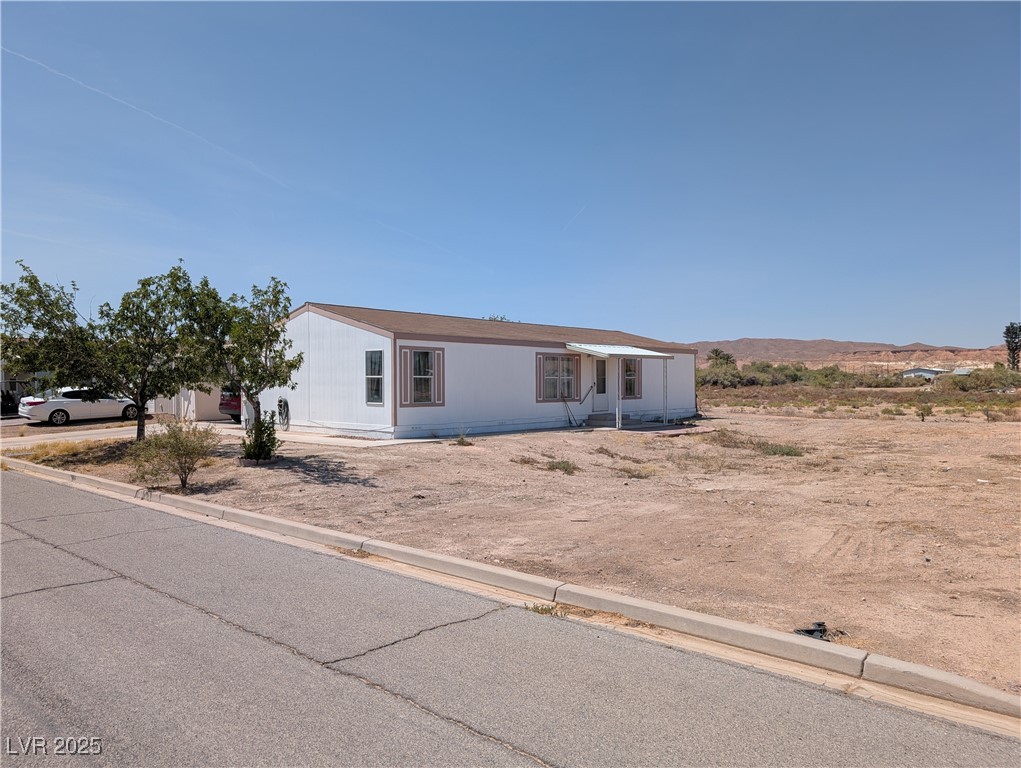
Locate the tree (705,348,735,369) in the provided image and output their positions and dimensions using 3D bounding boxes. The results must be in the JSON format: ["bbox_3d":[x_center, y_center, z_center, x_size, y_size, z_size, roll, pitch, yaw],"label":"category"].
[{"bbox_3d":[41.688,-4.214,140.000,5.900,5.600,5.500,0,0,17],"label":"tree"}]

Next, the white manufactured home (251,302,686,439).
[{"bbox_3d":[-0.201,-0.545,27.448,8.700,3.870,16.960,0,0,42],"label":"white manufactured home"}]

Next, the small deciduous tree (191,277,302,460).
[{"bbox_3d":[-5.253,-0.318,14.100,2.250,3.600,2.200,0,0,-20],"label":"small deciduous tree"}]

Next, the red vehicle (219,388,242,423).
[{"bbox_3d":[-8.574,0.674,27.297,1.830,1.680,4.550,0,0,42],"label":"red vehicle"}]

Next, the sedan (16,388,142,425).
[{"bbox_3d":[-18.154,0.897,30.498,1.830,1.460,4.850,0,0,42],"label":"sedan"}]

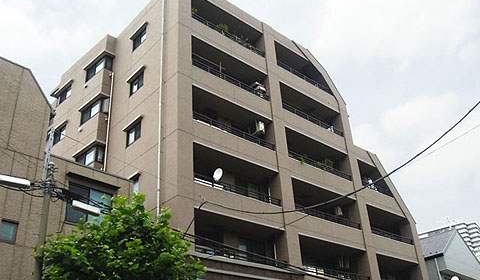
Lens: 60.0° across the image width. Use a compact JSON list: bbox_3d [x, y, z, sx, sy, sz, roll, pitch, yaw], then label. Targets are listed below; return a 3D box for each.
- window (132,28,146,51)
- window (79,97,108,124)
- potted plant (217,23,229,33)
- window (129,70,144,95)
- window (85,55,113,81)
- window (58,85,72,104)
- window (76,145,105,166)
[{"bbox_3d":[-5.524,-5.573,22.875,0.180,0.900,1.400,21,-37,-38],"label":"window"},{"bbox_3d":[-8.107,-1.503,23.133,0.454,0.965,2.219,21,-37,-38],"label":"window"},{"bbox_3d":[-0.996,-6.007,22.290,0.500,0.500,0.450,21,-37,-38],"label":"potted plant"},{"bbox_3d":[-5.330,-2.947,21.469,0.180,0.930,1.370,21,-37,-38],"label":"window"},{"bbox_3d":[-8.317,-4.016,24.506,0.454,0.917,2.220,21,-37,-38],"label":"window"},{"bbox_3d":[-11.144,-2.901,26.631,0.169,0.752,1.786,21,-37,-38],"label":"window"},{"bbox_3d":[-7.874,1.107,21.687,0.454,0.965,2.268,21,-37,-38],"label":"window"}]

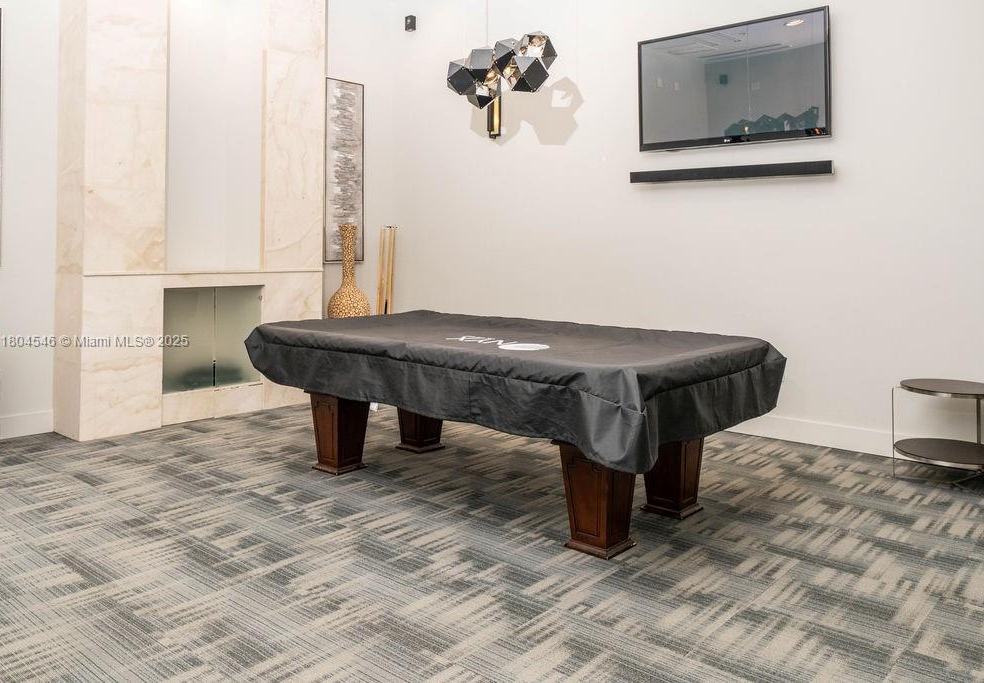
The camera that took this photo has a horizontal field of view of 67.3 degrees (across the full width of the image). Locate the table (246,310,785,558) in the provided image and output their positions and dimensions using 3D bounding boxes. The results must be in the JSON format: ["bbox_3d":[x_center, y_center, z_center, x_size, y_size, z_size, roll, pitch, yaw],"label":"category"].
[{"bbox_3d":[-0.004,0.373,4.044,2.567,0.836,1.532,7,9,41],"label":"table"}]

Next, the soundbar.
[{"bbox_3d":[1.633,-1.182,5.207,1.465,0.085,0.065,7,9,41],"label":"soundbar"}]

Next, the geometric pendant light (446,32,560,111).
[{"bbox_3d":[-0.001,-1.429,3.946,0.776,0.348,0.318,7,9,41],"label":"geometric pendant light"}]

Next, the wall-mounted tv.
[{"bbox_3d":[1.634,-1.761,5.113,1.362,0.805,0.055,7,9,41],"label":"wall-mounted tv"}]

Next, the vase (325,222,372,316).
[{"bbox_3d":[-1.263,-0.529,6.508,0.388,0.975,0.388,1,7,0],"label":"vase"}]

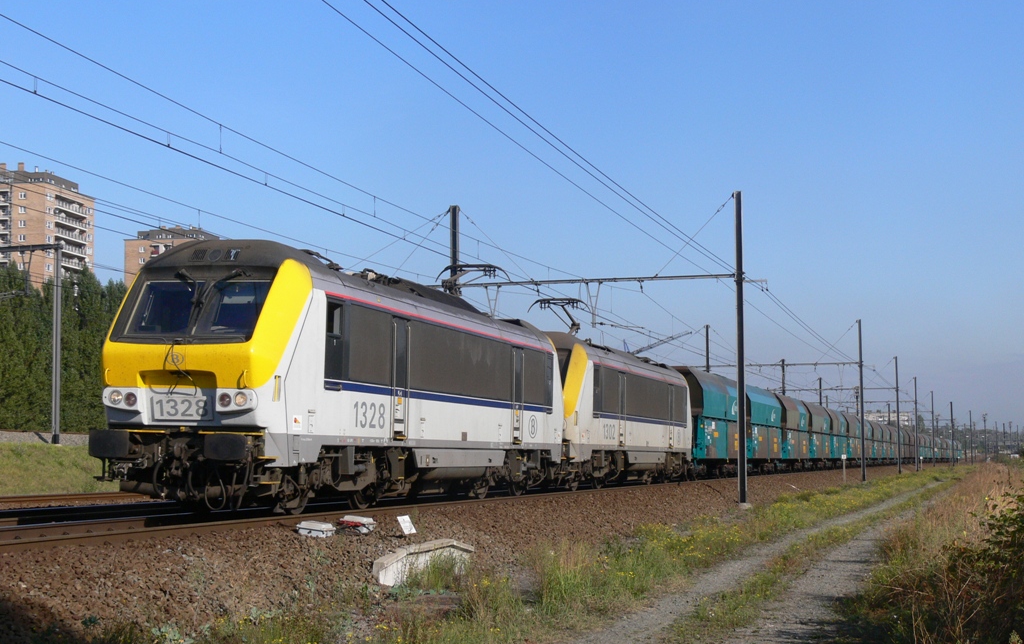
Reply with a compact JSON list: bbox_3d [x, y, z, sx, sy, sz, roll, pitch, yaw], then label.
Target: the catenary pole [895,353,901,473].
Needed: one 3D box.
[{"bbox_3d":[34.702,8.383,148.798,0.270,10.510,0.270,-2,-5,16],"label":"catenary pole"}]

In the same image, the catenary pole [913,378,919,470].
[{"bbox_3d":[45.617,11.554,186.660,0.270,10.610,0.270,-2,-5,16],"label":"catenary pole"}]

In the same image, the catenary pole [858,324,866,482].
[{"bbox_3d":[22.794,5.068,107.738,0.270,10.540,0.270,-2,-5,16],"label":"catenary pole"}]

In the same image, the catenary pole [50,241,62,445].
[{"bbox_3d":[-17.746,0.816,64.662,0.220,7.860,0.220,-2,-5,16],"label":"catenary pole"}]

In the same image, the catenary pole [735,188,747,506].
[{"bbox_3d":[7.744,0.811,56.120,0.270,10.590,0.270,-2,-5,16],"label":"catenary pole"}]

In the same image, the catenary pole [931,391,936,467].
[{"bbox_3d":[58.668,14.915,230.526,0.270,10.430,0.270,-2,-5,16],"label":"catenary pole"}]

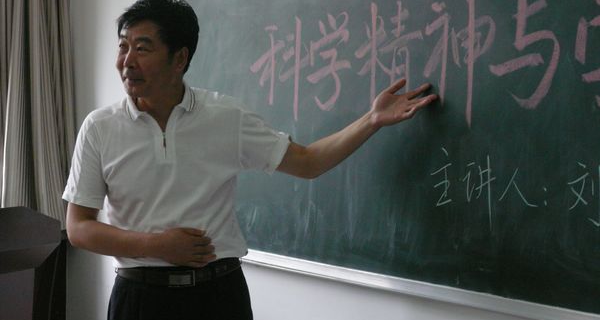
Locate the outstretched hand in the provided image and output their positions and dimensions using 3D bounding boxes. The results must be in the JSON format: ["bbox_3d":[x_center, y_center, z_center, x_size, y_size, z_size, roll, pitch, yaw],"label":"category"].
[{"bbox_3d":[0.251,-0.141,2.500,0.180,0.100,0.085,-20,7,-12],"label":"outstretched hand"}]

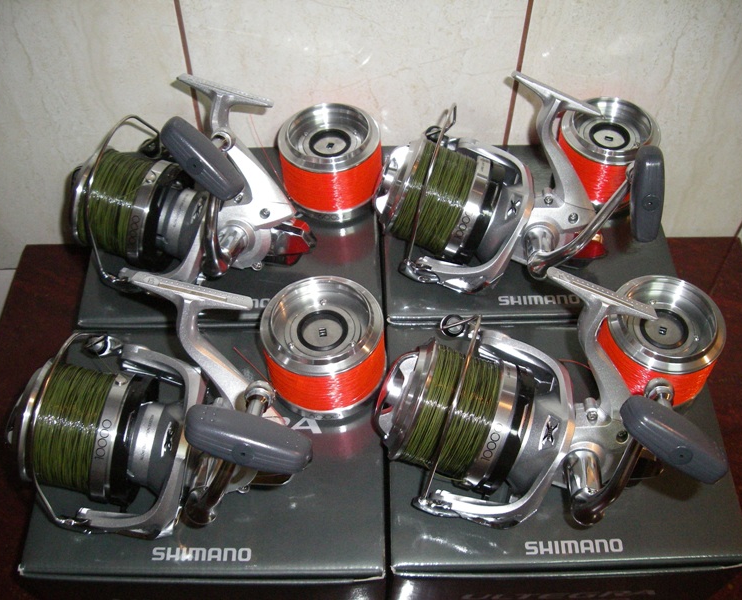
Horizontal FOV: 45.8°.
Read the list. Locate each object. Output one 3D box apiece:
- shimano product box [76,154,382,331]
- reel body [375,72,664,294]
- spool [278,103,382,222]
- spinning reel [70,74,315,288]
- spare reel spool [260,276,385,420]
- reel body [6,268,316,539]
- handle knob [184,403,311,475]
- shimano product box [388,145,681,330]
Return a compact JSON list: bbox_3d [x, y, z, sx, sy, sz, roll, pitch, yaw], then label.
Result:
[{"bbox_3d":[-0.094,-0.013,0.677,0.202,0.130,0.156,0,55,-1],"label":"shimano product box"},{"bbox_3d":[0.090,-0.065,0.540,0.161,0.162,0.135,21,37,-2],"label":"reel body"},{"bbox_3d":[-0.028,-0.097,0.623,0.070,0.055,0.070,0,55,0],"label":"spool"},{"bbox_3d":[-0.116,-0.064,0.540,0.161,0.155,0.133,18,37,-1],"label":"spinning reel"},{"bbox_3d":[-0.028,0.031,0.533,0.070,0.057,0.070,0,55,0],"label":"spare reel spool"},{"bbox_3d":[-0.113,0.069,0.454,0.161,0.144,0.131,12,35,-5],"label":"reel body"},{"bbox_3d":[-0.052,0.060,0.377,0.056,0.020,0.023,15,25,-6],"label":"handle knob"},{"bbox_3d":[0.109,-0.016,0.680,0.202,0.130,0.156,0,55,-1],"label":"shimano product box"}]

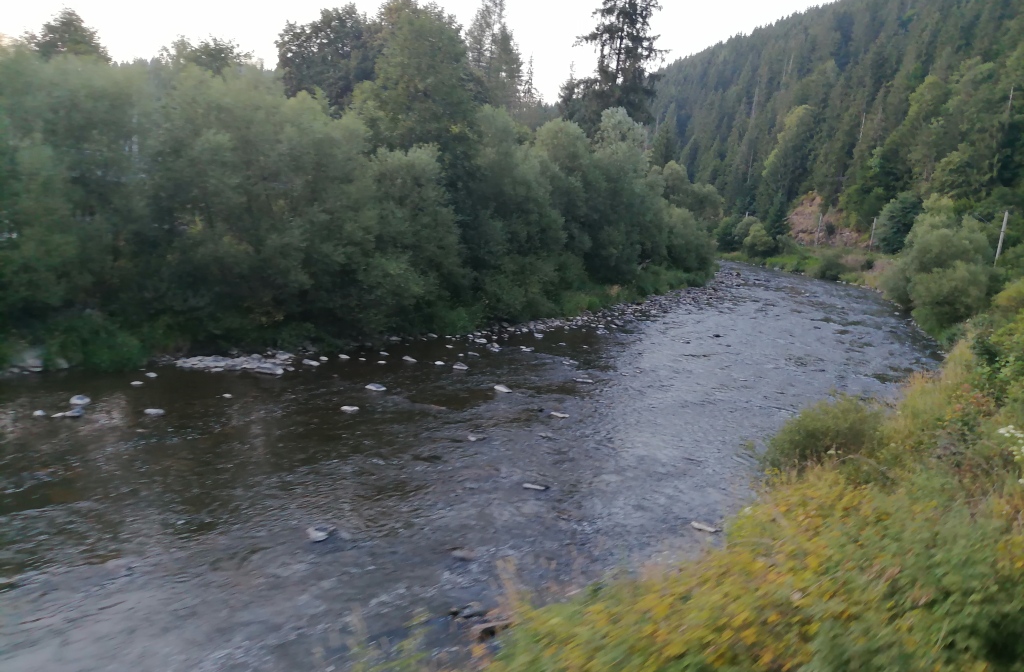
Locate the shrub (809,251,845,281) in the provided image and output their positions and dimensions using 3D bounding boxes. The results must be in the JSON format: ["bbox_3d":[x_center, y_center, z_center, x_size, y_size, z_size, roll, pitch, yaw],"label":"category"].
[{"bbox_3d":[42.528,-9.533,104.000,4.600,3.800,4.200,8,10,21],"label":"shrub"}]

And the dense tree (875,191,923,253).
[{"bbox_3d":[67.630,-20.030,135.900,9.200,11.200,9.000,8,10,25],"label":"dense tree"}]

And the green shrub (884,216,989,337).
[{"bbox_3d":[29.805,-4.318,54.000,6.900,7.890,6.600,10,11,28],"label":"green shrub"}]

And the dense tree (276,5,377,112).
[{"bbox_3d":[-11.706,-12.407,48.820,6.800,15.980,6.600,2,10,-14],"label":"dense tree"}]

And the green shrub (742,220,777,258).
[{"bbox_3d":[43.765,-16.976,136.000,5.700,6.170,5.500,7,10,17],"label":"green shrub"}]

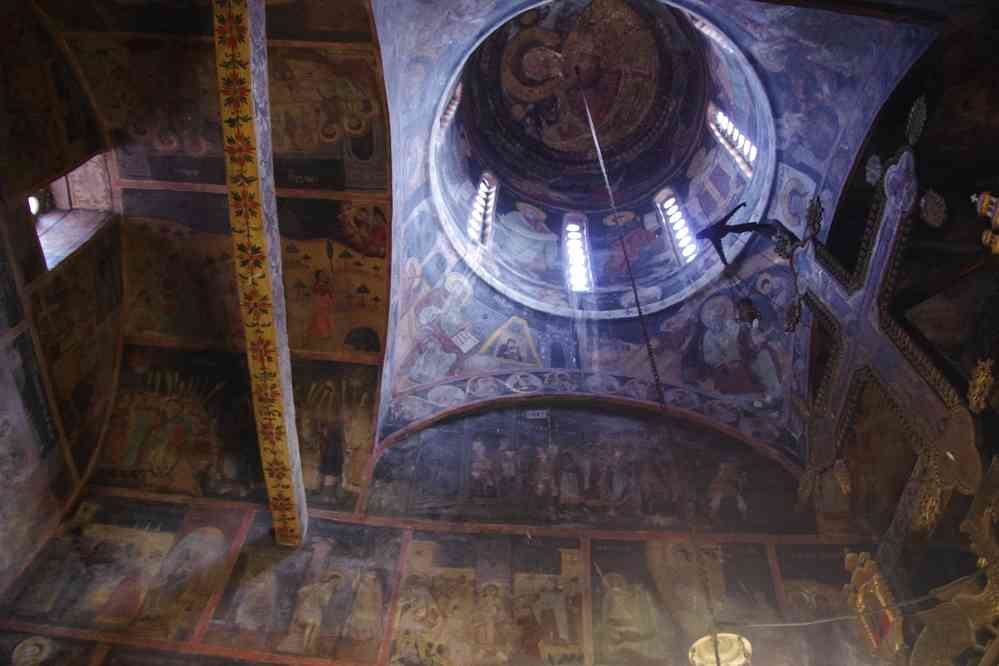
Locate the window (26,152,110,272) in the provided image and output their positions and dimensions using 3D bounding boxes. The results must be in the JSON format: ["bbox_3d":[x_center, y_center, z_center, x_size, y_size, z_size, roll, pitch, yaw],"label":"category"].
[{"bbox_3d":[-3.273,-0.910,5.344,0.491,0.864,0.484,6,-57,3],"label":"window"}]

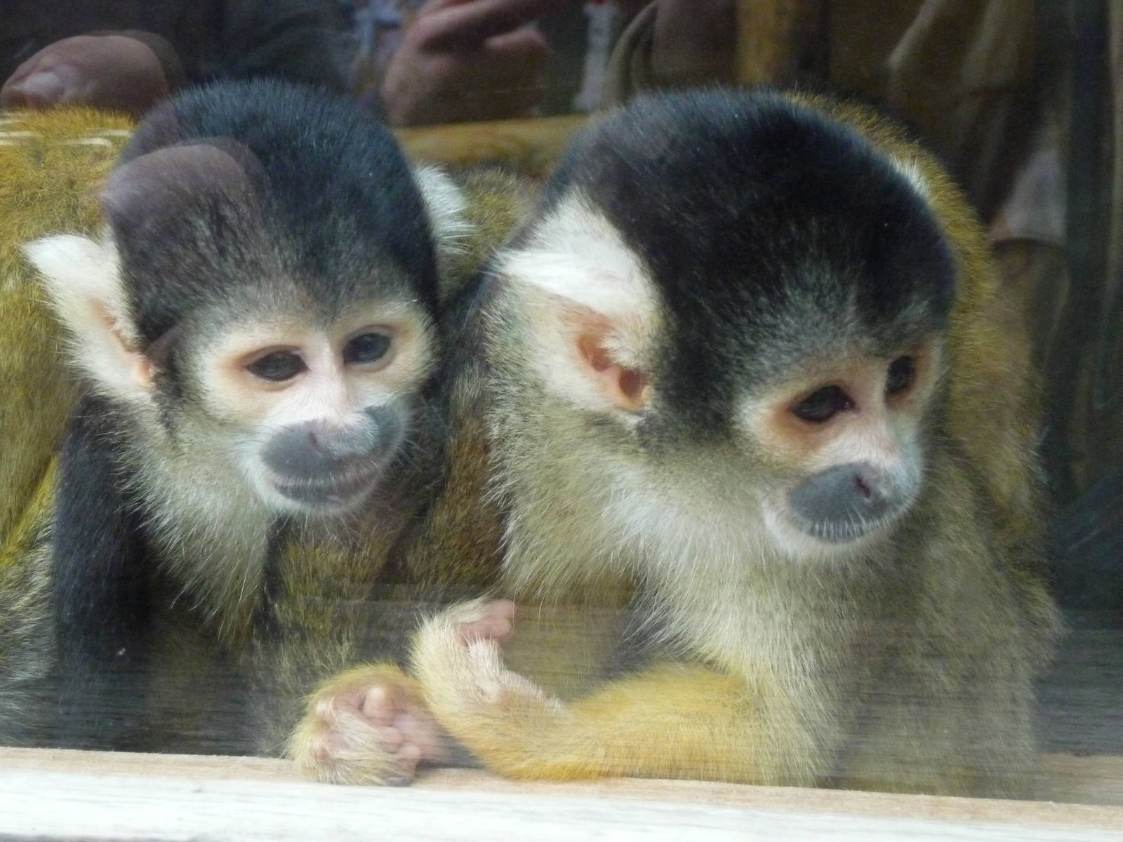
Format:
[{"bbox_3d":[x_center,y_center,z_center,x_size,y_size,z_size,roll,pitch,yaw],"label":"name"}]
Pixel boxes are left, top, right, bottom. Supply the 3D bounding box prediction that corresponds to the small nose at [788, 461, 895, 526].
[{"bbox_3d":[0.050,0.013,0.445,0.018,0.011,0.009,-20,33,-29],"label":"small nose"}]

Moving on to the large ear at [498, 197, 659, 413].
[{"bbox_3d":[0.003,-0.021,0.460,0.022,0.036,0.016,-5,9,16],"label":"large ear"}]

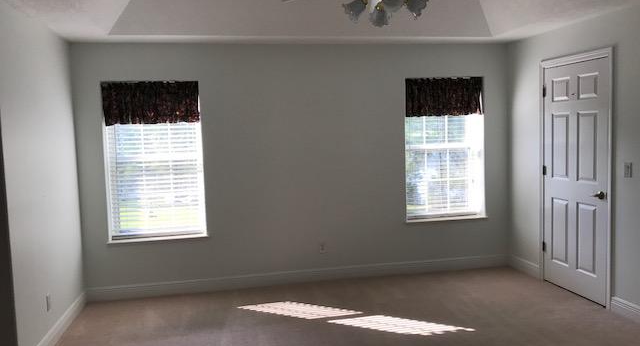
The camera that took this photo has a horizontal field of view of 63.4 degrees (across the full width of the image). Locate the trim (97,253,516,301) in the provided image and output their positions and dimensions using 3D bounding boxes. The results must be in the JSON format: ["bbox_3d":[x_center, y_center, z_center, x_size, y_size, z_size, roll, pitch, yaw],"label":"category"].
[{"bbox_3d":[-0.053,1.059,5.247,4.344,0.135,0.022,-3,4,-12],"label":"trim"}]

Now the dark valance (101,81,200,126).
[{"bbox_3d":[-1.569,-0.657,4.838,0.881,0.397,0.081,-3,4,-12],"label":"dark valance"}]

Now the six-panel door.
[{"bbox_3d":[2.279,0.032,4.617,0.101,2.139,0.957,-3,4,-12],"label":"six-panel door"}]

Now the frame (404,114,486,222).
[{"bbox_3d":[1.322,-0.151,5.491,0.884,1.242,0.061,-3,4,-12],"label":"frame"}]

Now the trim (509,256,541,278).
[{"bbox_3d":[2.116,0.982,5.420,0.022,0.135,0.551,-3,4,-12],"label":"trim"}]

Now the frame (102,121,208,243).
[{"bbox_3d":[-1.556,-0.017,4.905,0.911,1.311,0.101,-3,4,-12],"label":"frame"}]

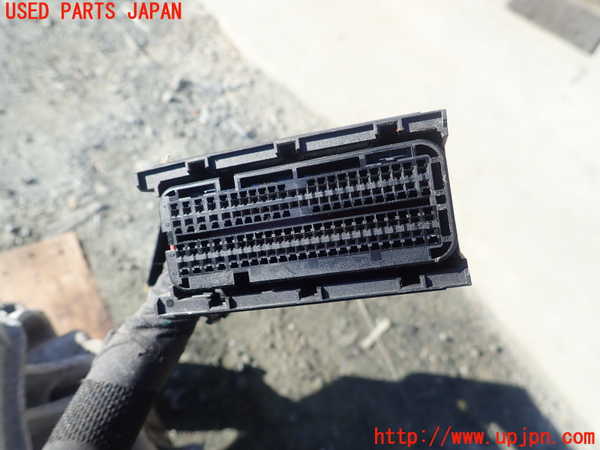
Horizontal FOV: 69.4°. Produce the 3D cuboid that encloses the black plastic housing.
[{"bbox_3d":[0.001,-0.001,0.123,0.081,0.041,0.039,-8,91,16],"label":"black plastic housing"}]

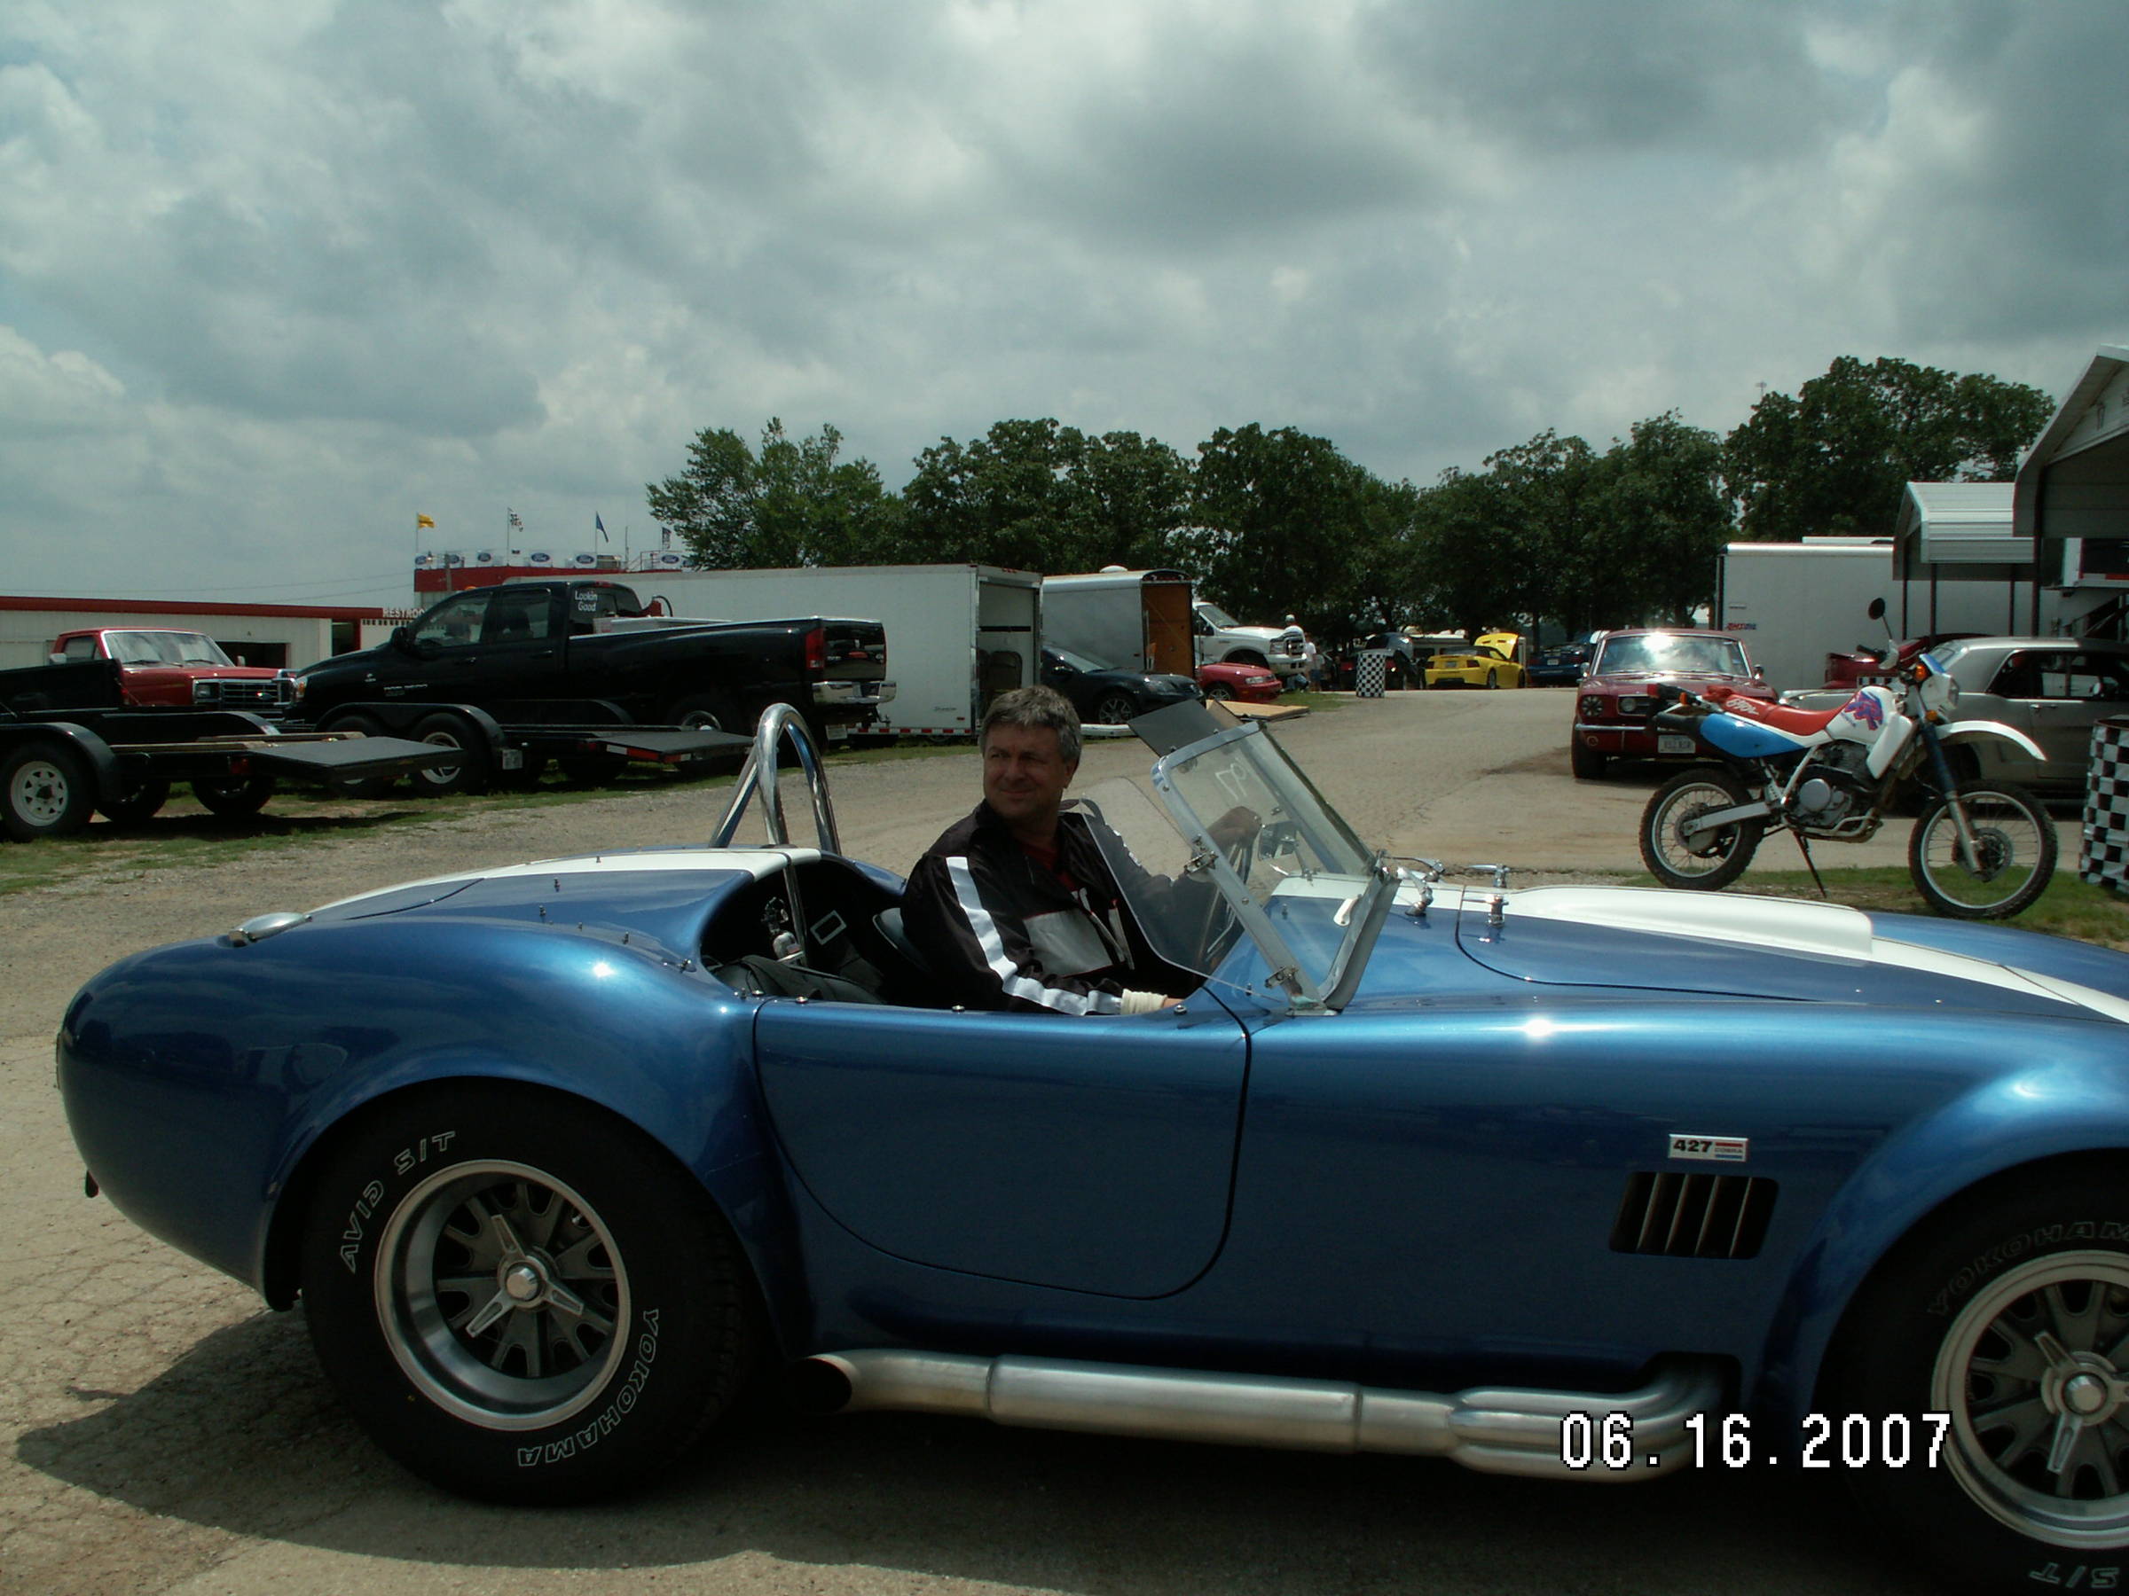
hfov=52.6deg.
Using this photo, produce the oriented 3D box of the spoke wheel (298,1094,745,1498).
[{"bbox_3d":[-0.830,0.745,3.370,0.690,0.690,0.280,2,5,11],"label":"spoke wheel"}]

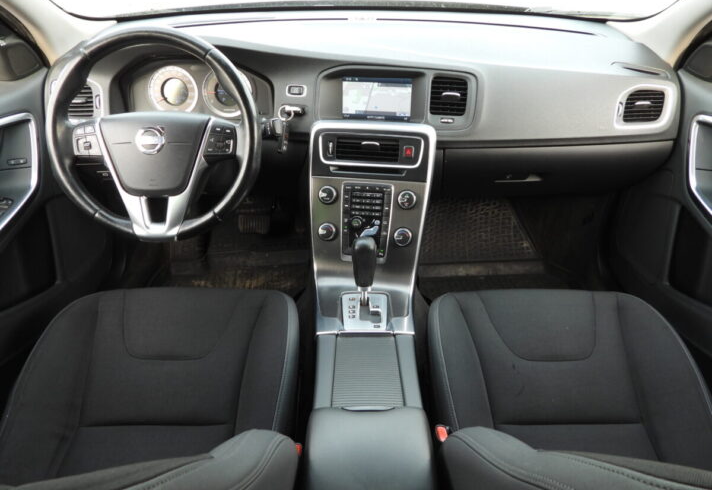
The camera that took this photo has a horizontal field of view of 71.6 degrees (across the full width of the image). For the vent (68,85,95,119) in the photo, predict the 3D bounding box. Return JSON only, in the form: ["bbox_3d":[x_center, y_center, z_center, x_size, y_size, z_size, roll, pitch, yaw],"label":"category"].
[{"bbox_3d":[-0.622,-0.323,1.107,0.080,0.080,0.040,0,22,0],"label":"vent"}]

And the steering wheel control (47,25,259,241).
[{"bbox_3d":[-0.361,-0.195,0.905,0.378,0.378,0.095,-1,9,-2],"label":"steering wheel control"}]

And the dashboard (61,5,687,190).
[{"bbox_3d":[0.020,-0.378,1.291,1.420,0.380,0.540,0,29,0],"label":"dashboard"}]

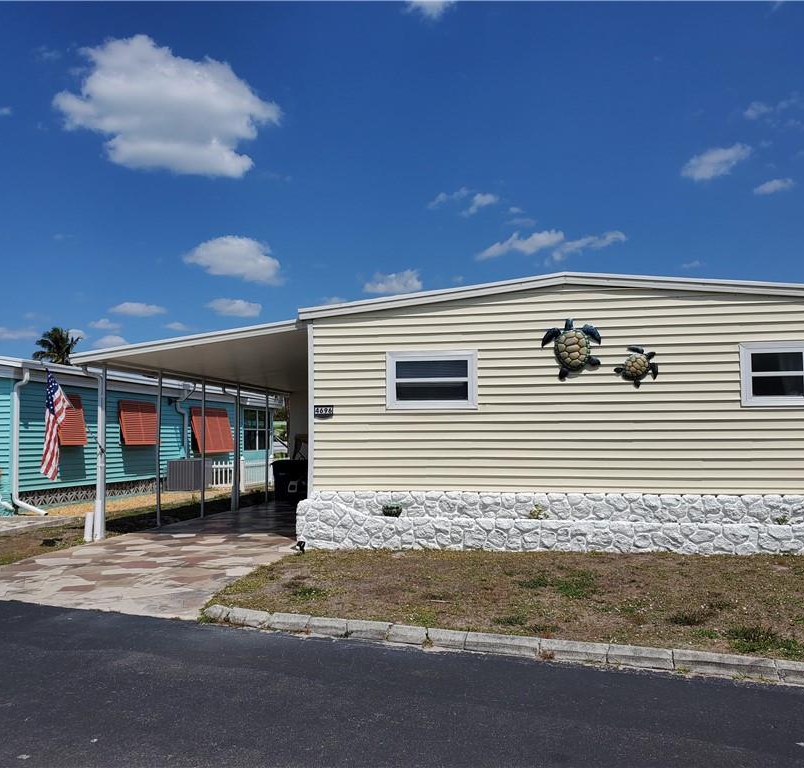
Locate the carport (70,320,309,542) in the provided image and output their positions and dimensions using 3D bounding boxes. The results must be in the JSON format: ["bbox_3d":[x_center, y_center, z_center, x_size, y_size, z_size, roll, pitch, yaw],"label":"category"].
[{"bbox_3d":[-2.420,0.970,15.565,3.850,3.210,8.500,-1,-4,12],"label":"carport"}]

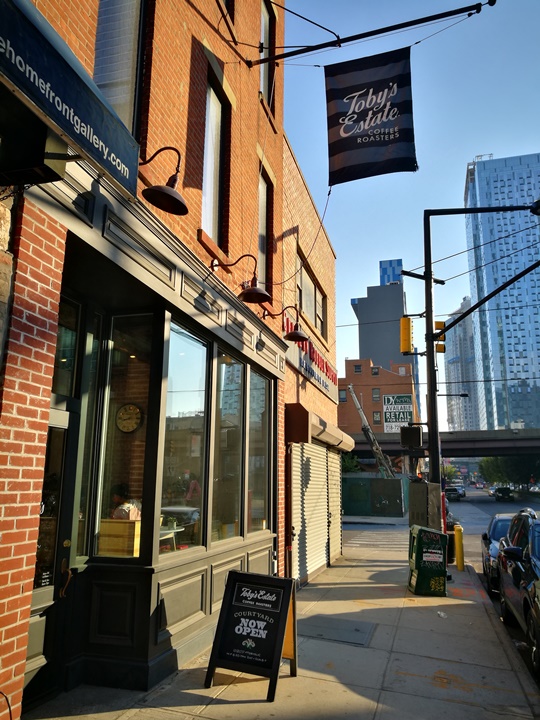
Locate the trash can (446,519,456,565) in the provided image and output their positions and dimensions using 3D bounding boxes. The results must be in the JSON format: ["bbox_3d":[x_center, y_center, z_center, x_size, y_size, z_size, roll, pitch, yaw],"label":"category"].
[{"bbox_3d":[4.177,4.213,13.074,0.580,0.980,0.580,-3,-13,16],"label":"trash can"}]

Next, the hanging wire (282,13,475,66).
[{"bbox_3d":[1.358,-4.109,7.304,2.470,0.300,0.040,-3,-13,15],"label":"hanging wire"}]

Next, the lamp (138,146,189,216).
[{"bbox_3d":[-0.860,-1.296,4.047,0.610,0.505,0.356,-3,-13,16],"label":"lamp"}]

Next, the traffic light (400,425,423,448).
[{"bbox_3d":[3.044,1.670,12.100,0.430,0.460,0.220,-5,-13,25],"label":"traffic light"}]

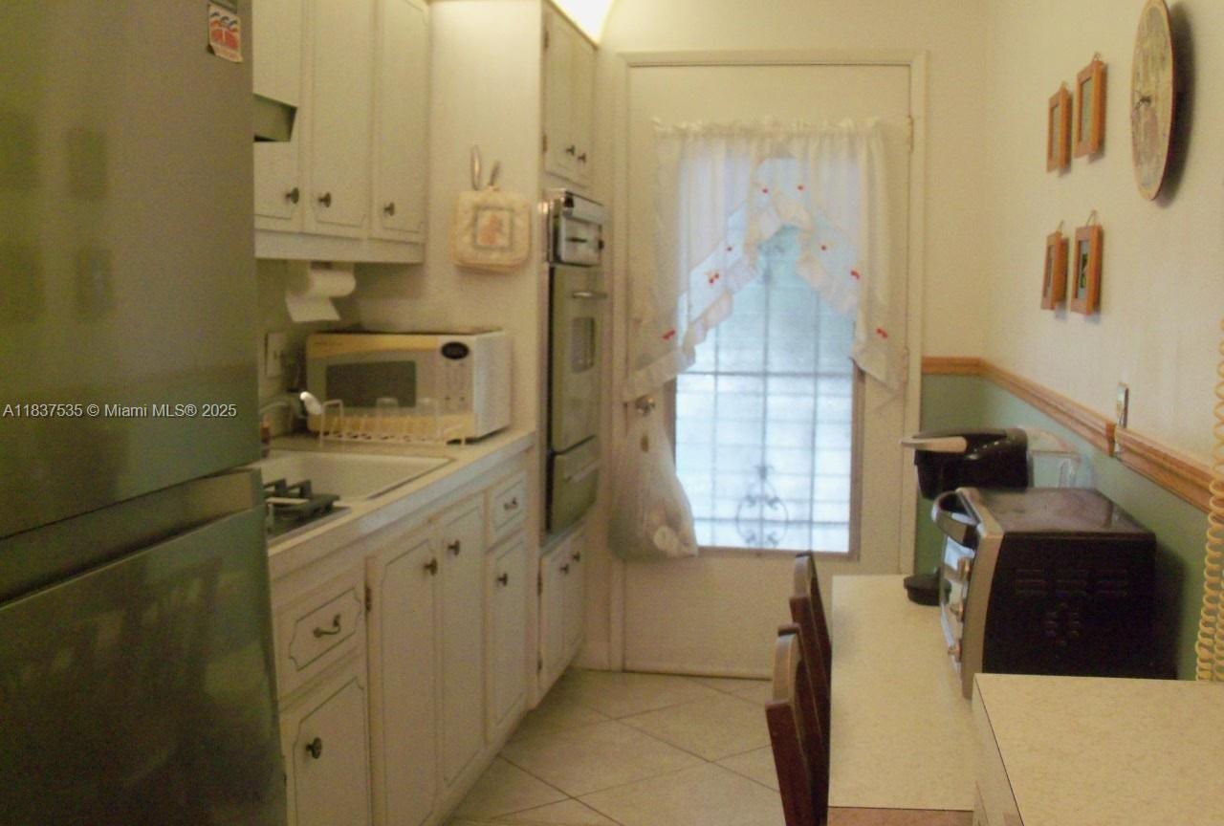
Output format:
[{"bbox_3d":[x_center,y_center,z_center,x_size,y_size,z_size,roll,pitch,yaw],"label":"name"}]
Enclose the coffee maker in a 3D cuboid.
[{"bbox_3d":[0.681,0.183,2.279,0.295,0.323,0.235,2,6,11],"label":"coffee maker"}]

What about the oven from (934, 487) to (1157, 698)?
[{"bbox_3d":[0.626,0.262,1.860,0.265,0.244,0.380,2,6,11],"label":"oven"}]

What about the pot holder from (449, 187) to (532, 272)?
[{"bbox_3d":[-0.341,-0.505,3.433,0.219,0.217,0.045,2,6,11],"label":"pot holder"}]

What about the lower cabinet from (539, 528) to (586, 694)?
[{"bbox_3d":[-0.439,0.581,3.947,0.605,0.450,0.695,2,6,11],"label":"lower cabinet"}]

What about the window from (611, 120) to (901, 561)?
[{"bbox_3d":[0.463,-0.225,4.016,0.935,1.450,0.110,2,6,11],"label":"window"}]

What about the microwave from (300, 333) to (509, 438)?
[{"bbox_3d":[-0.547,-0.083,3.368,0.465,0.275,0.340,2,6,11],"label":"microwave"}]

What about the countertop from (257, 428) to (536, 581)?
[{"bbox_3d":[-0.680,0.149,2.654,0.640,0.045,1.810,2,6,11],"label":"countertop"}]

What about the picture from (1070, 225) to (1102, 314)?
[{"bbox_3d":[0.870,-0.262,2.275,0.020,0.156,0.188,2,6,11],"label":"picture"}]

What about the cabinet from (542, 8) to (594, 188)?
[{"bbox_3d":[-0.420,-0.947,3.803,0.605,0.470,0.715,2,6,11],"label":"cabinet"}]

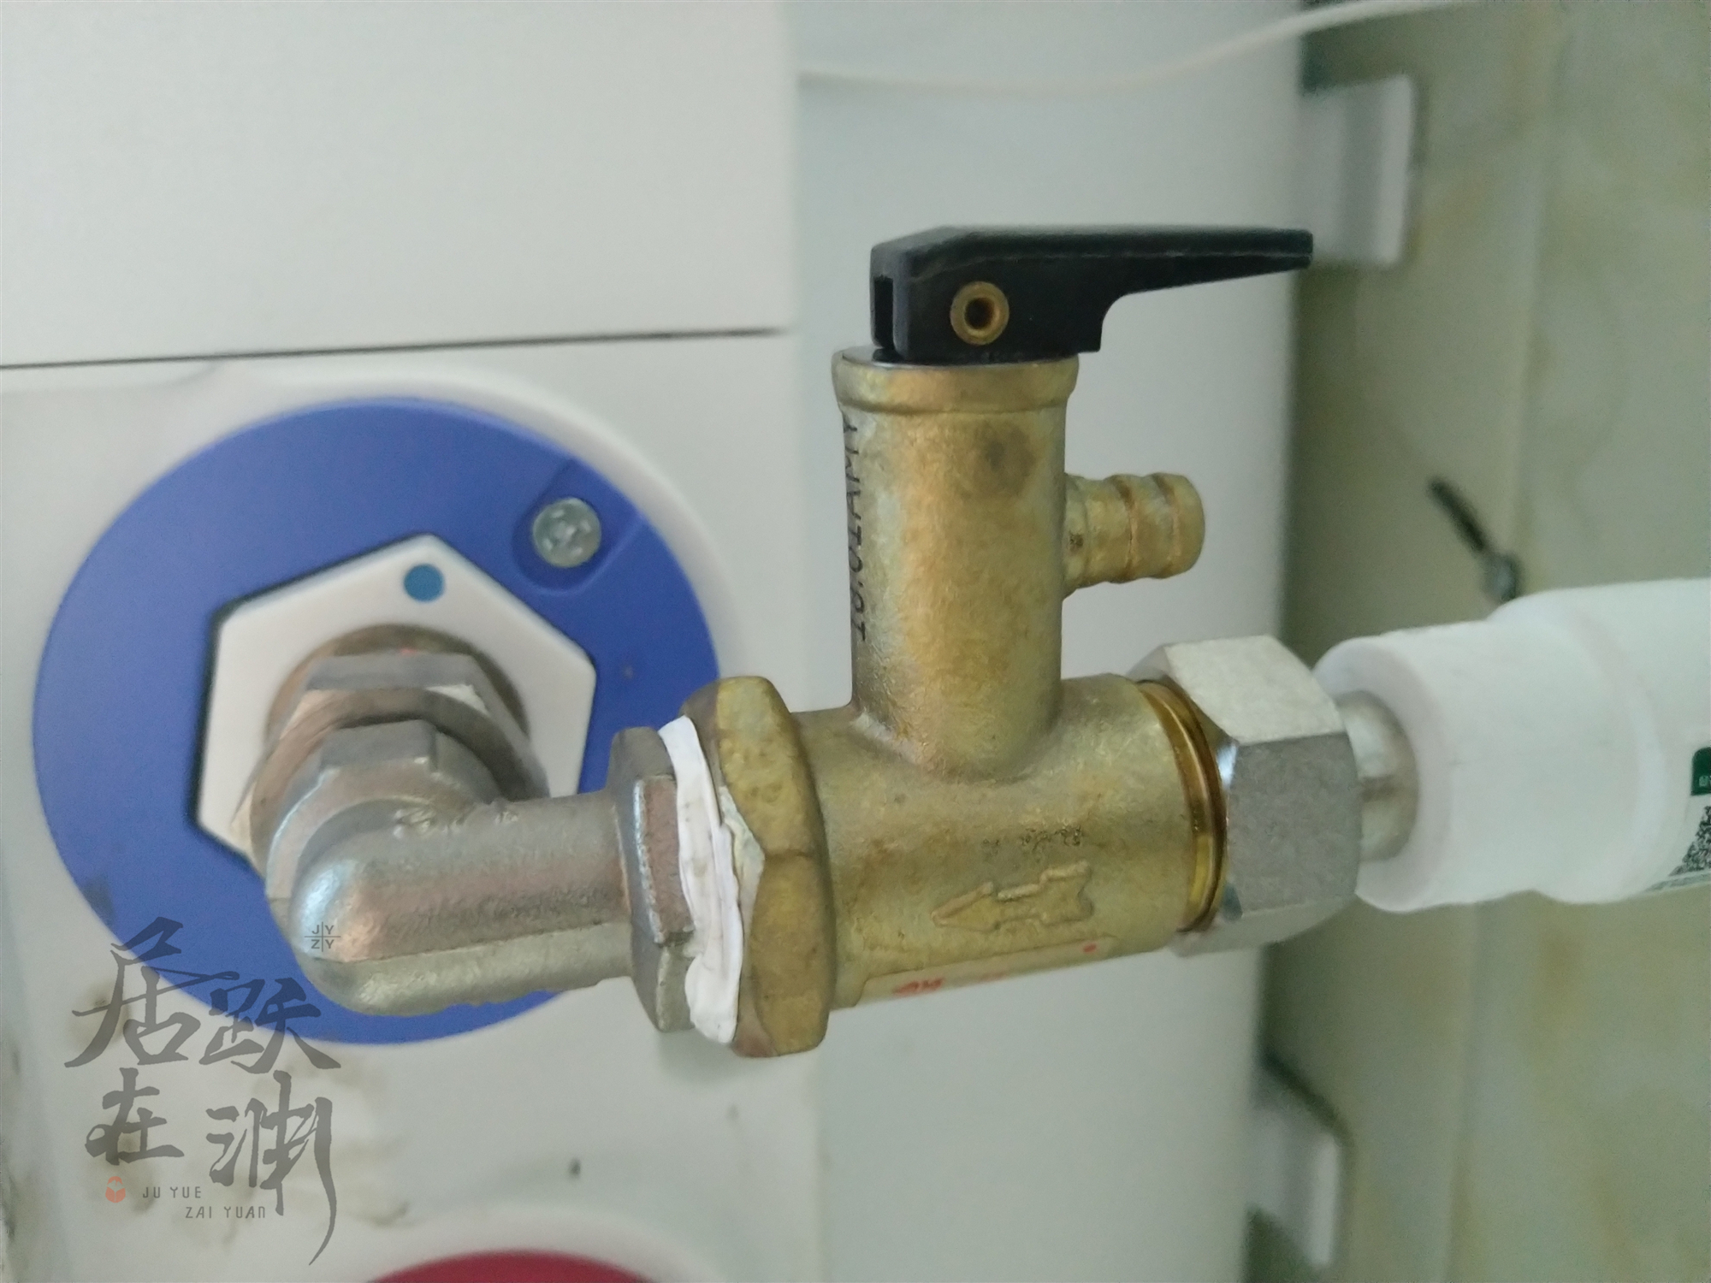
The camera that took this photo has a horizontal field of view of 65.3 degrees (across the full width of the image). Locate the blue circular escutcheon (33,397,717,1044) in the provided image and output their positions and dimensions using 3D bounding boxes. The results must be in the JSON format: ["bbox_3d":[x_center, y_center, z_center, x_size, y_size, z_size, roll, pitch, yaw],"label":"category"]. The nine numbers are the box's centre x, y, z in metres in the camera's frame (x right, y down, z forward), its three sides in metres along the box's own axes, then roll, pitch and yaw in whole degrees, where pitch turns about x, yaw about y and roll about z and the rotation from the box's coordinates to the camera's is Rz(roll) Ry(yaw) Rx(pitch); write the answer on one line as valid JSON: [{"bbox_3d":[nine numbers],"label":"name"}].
[{"bbox_3d":[-0.053,0.010,0.155,0.075,0.075,0.007,-5,10,-16],"label":"blue circular escutcheon"}]

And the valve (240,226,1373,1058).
[{"bbox_3d":[-0.011,0.000,0.122,0.094,0.072,0.063,-5,16,-16],"label":"valve"}]

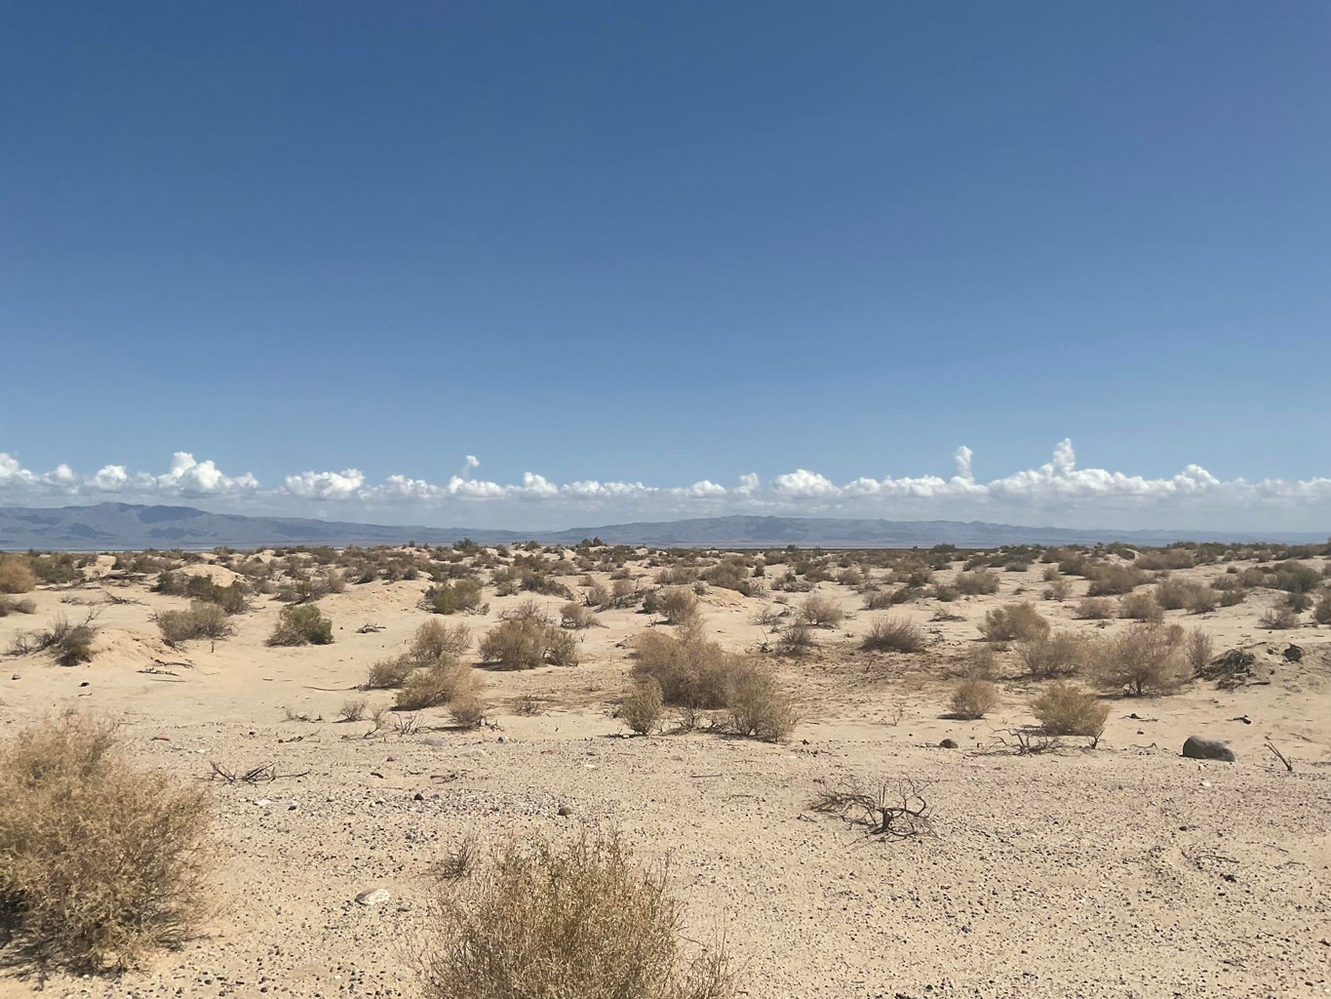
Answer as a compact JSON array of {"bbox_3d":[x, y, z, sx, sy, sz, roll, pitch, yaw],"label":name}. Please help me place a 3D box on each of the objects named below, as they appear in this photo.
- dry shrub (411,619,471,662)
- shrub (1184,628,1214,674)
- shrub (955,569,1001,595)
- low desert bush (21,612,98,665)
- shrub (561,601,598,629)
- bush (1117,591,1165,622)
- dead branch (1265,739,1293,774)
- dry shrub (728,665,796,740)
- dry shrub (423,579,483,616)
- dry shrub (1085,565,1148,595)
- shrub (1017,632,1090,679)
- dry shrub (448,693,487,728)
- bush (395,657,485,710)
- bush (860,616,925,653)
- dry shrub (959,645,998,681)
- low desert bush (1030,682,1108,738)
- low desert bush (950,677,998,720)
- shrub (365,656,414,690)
[{"bbox_3d":[-3.208,2.003,15.853,0.872,0.602,0.785,0,-3,-11],"label":"dry shrub"},{"bbox_3d":[6.760,1.911,14.132,0.382,0.575,0.382,-1,-3,25],"label":"shrub"},{"bbox_3d":[9.536,2.511,34.085,1.402,0.795,1.262,-1,-2,16],"label":"shrub"},{"bbox_3d":[-8.699,1.994,16.015,1.105,0.715,0.995,1,-3,-28],"label":"low desert bush"},{"bbox_3d":[-1.672,2.236,21.604,0.691,0.544,0.622,0,-2,-4],"label":"shrub"},{"bbox_3d":[10.313,2.311,24.188,0.962,0.675,0.866,-1,-3,23],"label":"bush"},{"bbox_3d":[4.413,1.843,8.015,0.209,0.227,0.105,-2,-3,29],"label":"dead branch"},{"bbox_3d":[0.811,1.693,9.373,0.584,0.618,0.526,0,-2,5],"label":"dry shrub"},{"bbox_3d":[-5.178,2.373,27.303,1.481,0.850,1.185,0,-3,-11],"label":"dry shrub"},{"bbox_3d":[13.352,2.372,33.026,1.811,0.955,1.630,-1,-3,22],"label":"dry shrub"},{"bbox_3d":[4.839,1.944,13.894,0.907,0.566,0.771,-1,-3,19],"label":"shrub"},{"bbox_3d":[-1.787,1.885,10.038,0.336,0.298,0.319,0,-2,-10],"label":"dry shrub"},{"bbox_3d":[-2.308,1.866,11.402,0.907,0.574,0.816,0,-2,-11],"label":"bush"},{"bbox_3d":[3.553,2.101,17.397,0.970,0.584,0.873,0,-2,11],"label":"bush"},{"bbox_3d":[3.823,1.991,13.642,0.509,0.420,0.483,-1,-3,16],"label":"dry shrub"},{"bbox_3d":[3.519,1.823,9.701,0.665,0.470,0.598,-1,-3,20],"label":"low desert bush"},{"bbox_3d":[2.905,1.860,10.514,0.437,0.378,0.415,-1,-3,15],"label":"low desert bush"},{"bbox_3d":[-3.185,2.012,12.961,0.616,0.387,0.554,1,-2,-14],"label":"shrub"}]

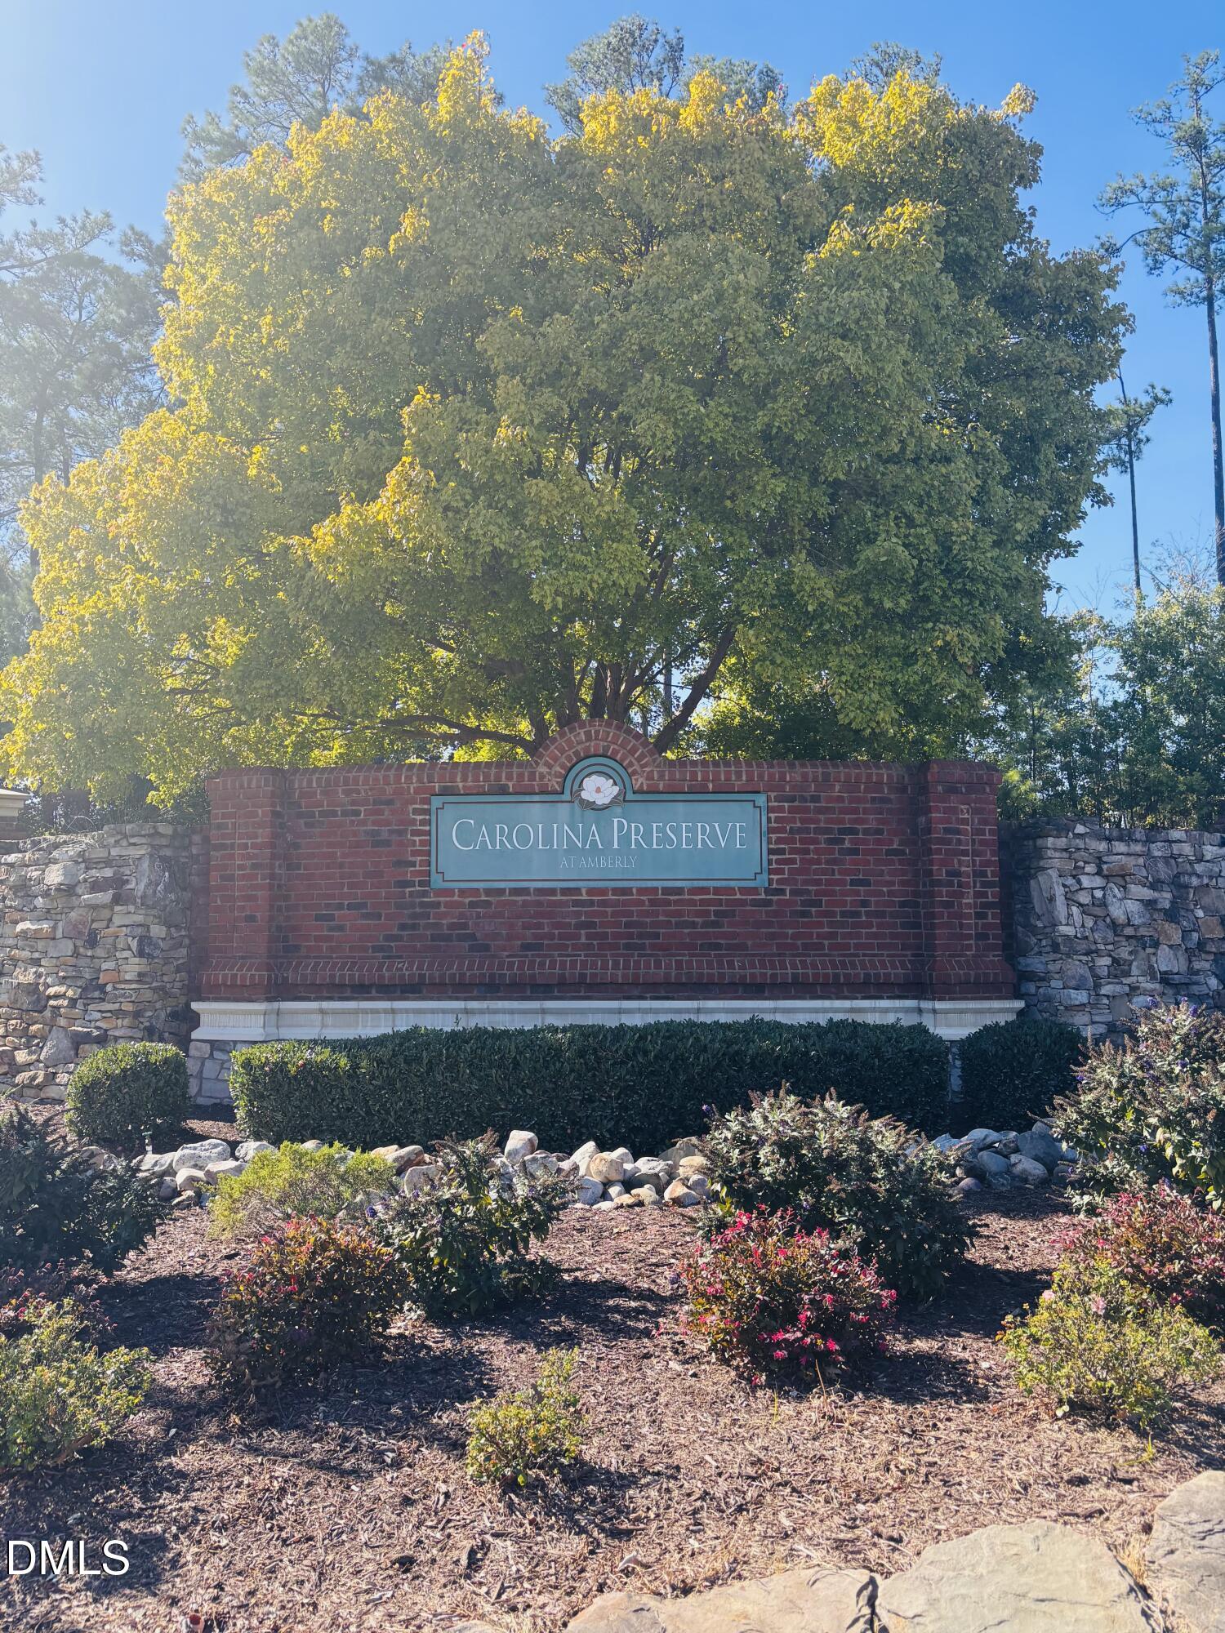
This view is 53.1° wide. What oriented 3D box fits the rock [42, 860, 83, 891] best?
[{"bbox_3d":[-4.693,0.501,10.468,0.338,0.251,0.200,0,-7,0],"label":"rock"}]

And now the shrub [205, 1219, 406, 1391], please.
[{"bbox_3d":[-1.136,1.759,4.574,0.746,0.519,0.750,0,-7,0],"label":"shrub"}]

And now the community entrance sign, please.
[{"bbox_3d":[-0.108,0.039,9.480,2.613,1.020,0.070,-1,-5,4],"label":"community entrance sign"}]

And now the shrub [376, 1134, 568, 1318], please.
[{"bbox_3d":[-0.595,1.683,5.178,0.807,0.677,0.767,0,-5,0],"label":"shrub"}]

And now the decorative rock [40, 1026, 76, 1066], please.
[{"bbox_3d":[-4.631,1.918,10.247,0.299,0.326,0.200,0,-7,0],"label":"decorative rock"}]

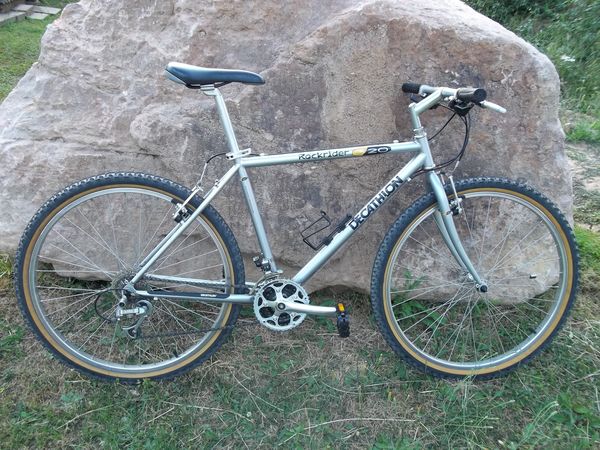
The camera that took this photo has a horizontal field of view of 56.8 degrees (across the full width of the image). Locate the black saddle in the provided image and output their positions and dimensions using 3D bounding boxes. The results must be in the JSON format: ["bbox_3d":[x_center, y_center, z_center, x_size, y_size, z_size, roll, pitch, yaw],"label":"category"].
[{"bbox_3d":[-0.233,-0.409,1.528,0.275,0.072,0.155,0,14,-4],"label":"black saddle"}]

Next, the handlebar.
[{"bbox_3d":[0.418,-0.356,1.588,0.115,0.090,0.580,-1,14,-8],"label":"handlebar"}]

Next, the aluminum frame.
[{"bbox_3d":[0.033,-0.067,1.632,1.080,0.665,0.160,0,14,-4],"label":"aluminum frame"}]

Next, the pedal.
[{"bbox_3d":[0.118,0.268,1.580,0.037,0.080,0.095,0,14,-4],"label":"pedal"}]

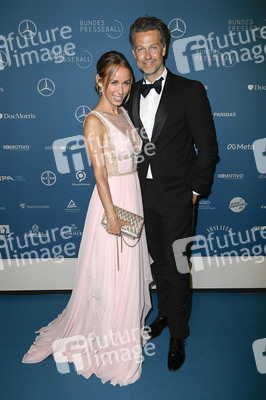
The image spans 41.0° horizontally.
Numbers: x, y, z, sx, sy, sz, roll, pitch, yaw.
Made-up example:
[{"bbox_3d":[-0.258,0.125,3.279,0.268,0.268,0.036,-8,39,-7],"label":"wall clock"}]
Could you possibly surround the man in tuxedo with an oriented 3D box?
[{"bbox_3d":[0.195,-0.015,1.969,0.580,1.840,0.450,7,16,26],"label":"man in tuxedo"}]

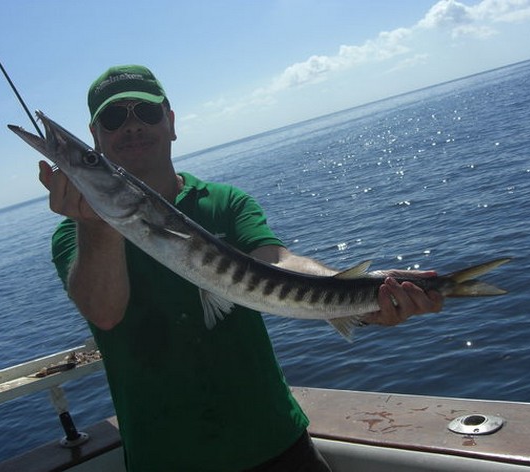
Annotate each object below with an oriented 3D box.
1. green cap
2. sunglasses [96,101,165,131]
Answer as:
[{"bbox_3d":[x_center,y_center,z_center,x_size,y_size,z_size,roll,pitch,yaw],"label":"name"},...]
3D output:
[{"bbox_3d":[-0.294,-0.305,1.490,0.178,0.130,0.265,-11,4,-4],"label":"green cap"},{"bbox_3d":[-0.291,-0.254,1.500,0.143,0.053,0.140,-7,4,-7],"label":"sunglasses"}]

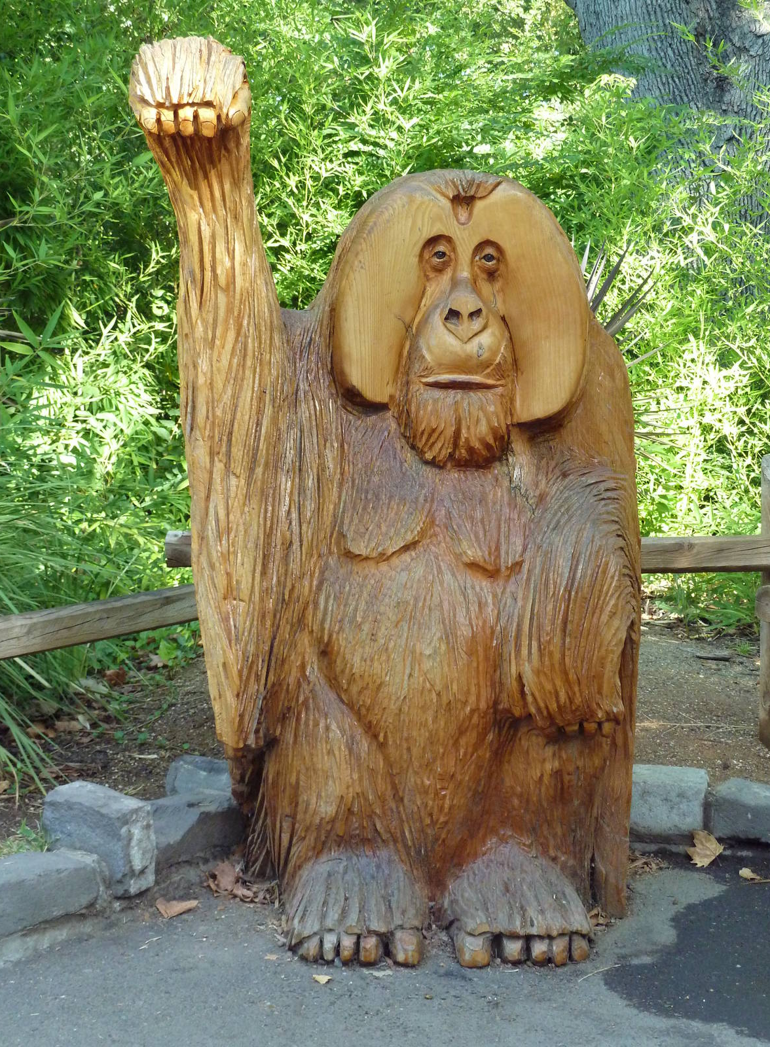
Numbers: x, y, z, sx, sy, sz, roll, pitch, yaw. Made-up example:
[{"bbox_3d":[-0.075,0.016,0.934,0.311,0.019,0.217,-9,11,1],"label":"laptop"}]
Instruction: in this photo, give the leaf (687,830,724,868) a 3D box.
[{"bbox_3d":[1.000,1.007,5.183,0.115,0.100,0.060,0,4,0],"label":"leaf"}]

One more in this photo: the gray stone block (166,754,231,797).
[{"bbox_3d":[-0.605,0.906,5.696,0.280,0.200,0.210,0,4,6],"label":"gray stone block"}]

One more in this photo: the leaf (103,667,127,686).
[{"bbox_3d":[-1.106,0.630,6.819,0.095,0.055,0.070,0,4,0],"label":"leaf"}]

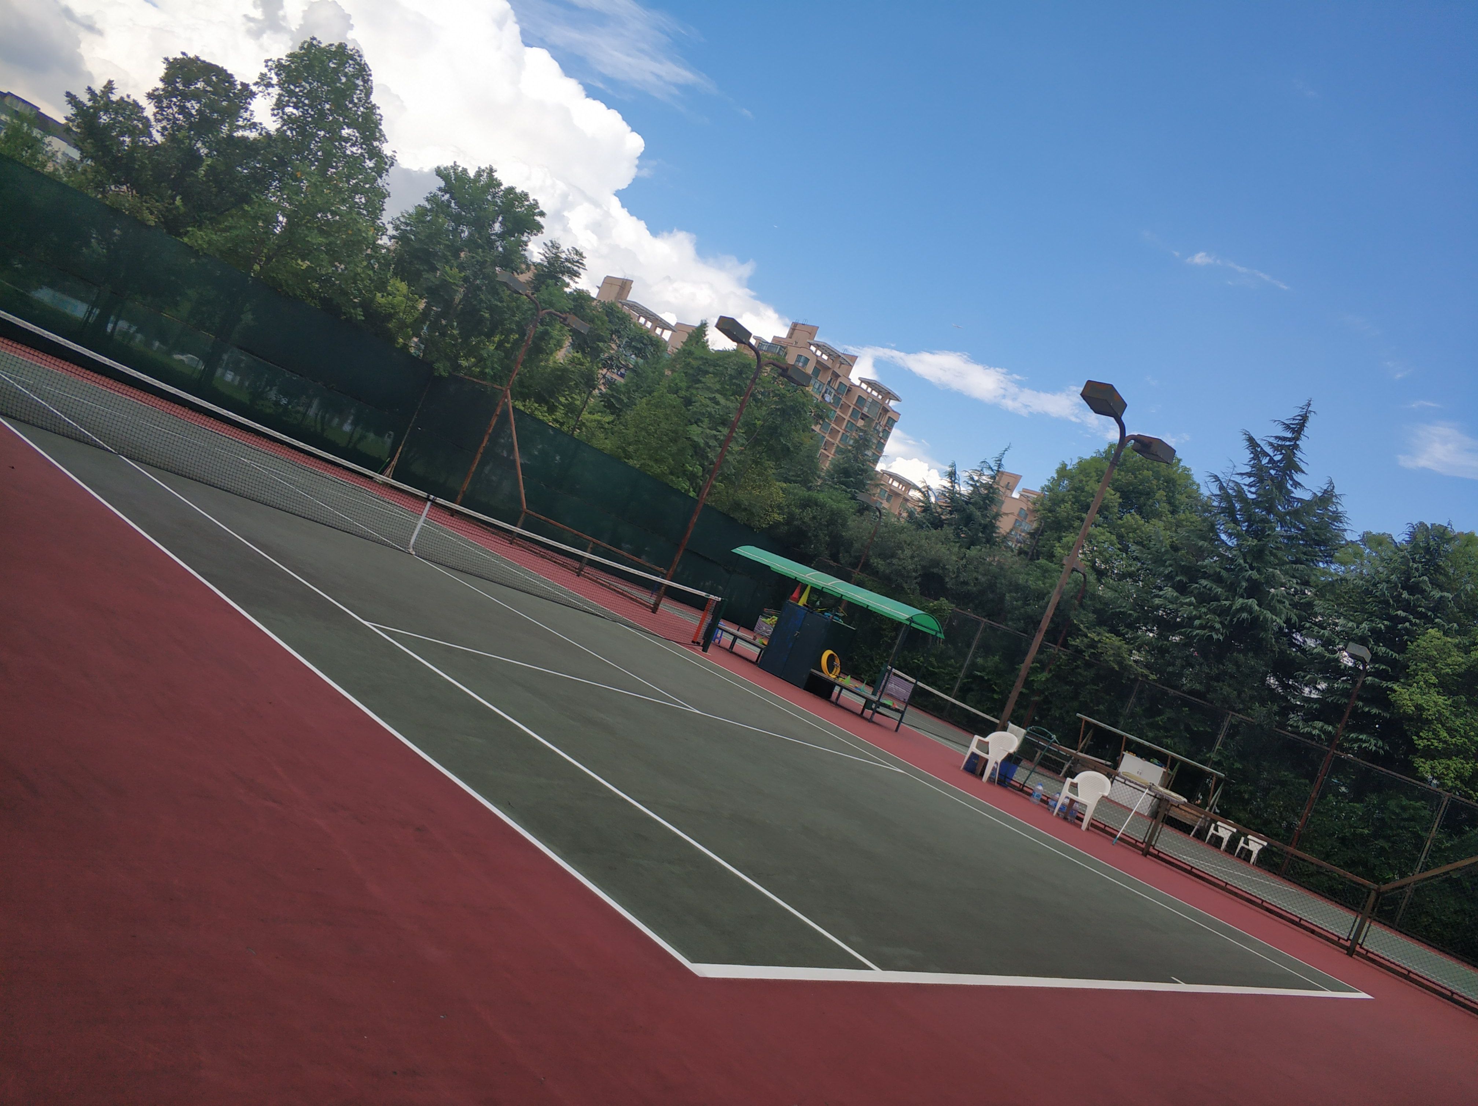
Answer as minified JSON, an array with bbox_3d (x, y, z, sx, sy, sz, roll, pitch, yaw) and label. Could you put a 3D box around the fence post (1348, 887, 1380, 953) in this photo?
[{"bbox_3d":[8.609,5.076,15.875,0.100,1.020,0.100,22,-2,43],"label":"fence post"}]

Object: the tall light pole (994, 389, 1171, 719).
[{"bbox_3d":[5.487,0.690,20.002,0.500,6.800,2.900,22,-2,43],"label":"tall light pole"}]

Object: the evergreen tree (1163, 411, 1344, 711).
[{"bbox_3d":[17.160,1.773,39.840,5.800,14.900,5.800,22,-2,43],"label":"evergreen tree"}]

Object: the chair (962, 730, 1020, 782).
[{"bbox_3d":[4.218,3.395,19.373,0.580,0.840,0.580,22,-2,43],"label":"chair"}]

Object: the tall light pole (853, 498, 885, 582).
[{"bbox_3d":[4.000,0.943,44.261,0.480,6.700,1.600,22,-2,43],"label":"tall light pole"}]

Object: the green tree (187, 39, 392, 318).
[{"bbox_3d":[-13.673,-9.457,34.676,5.300,11.200,5.300,22,-2,43],"label":"green tree"}]

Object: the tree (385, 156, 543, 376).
[{"bbox_3d":[-10.317,-7.589,38.442,4.900,10.600,4.900,22,-2,43],"label":"tree"}]

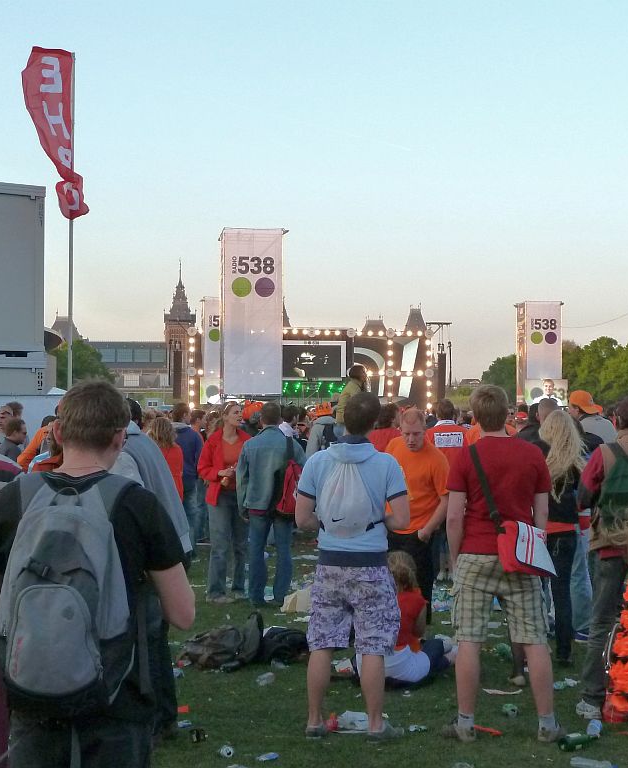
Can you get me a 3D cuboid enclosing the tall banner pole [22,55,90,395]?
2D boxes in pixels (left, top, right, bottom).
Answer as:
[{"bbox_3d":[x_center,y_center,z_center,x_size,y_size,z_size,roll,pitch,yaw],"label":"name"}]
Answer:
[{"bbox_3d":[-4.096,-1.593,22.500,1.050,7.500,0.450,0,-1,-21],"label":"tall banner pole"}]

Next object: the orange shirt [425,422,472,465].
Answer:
[{"bbox_3d":[1.269,0.694,13.600,0.540,0.700,0.290,0,-1,3],"label":"orange shirt"}]

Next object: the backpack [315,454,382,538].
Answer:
[{"bbox_3d":[0.174,0.567,7.150,0.330,0.420,0.140,0,-1,0],"label":"backpack"}]

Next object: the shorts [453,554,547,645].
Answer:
[{"bbox_3d":[0.963,1.108,7.370,0.480,0.490,0.320,0,-1,3],"label":"shorts"}]

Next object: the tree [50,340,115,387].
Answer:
[{"bbox_3d":[-27.831,-0.058,165.000,9.500,10.400,9.500,0,-1,0],"label":"tree"}]

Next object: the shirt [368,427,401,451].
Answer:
[{"bbox_3d":[0.638,0.706,12.000,0.480,0.680,0.280,0,-1,3],"label":"shirt"}]

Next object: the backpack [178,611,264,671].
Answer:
[{"bbox_3d":[-0.625,1.727,9.600,0.560,0.340,0.270,0,-45,0],"label":"backpack"}]

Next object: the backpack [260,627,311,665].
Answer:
[{"bbox_3d":[-0.172,1.768,9.600,0.400,0.230,0.330,0,-1,0],"label":"backpack"}]

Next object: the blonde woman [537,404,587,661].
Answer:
[{"bbox_3d":[1.684,1.049,9.700,0.460,1.720,0.340,0,-1,-3],"label":"blonde woman"}]

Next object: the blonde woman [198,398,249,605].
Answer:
[{"bbox_3d":[-0.778,1.014,12.200,0.480,1.710,0.330,1,-1,-30],"label":"blonde woman"}]

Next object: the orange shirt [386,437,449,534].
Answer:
[{"bbox_3d":[0.765,0.765,10.700,0.530,0.710,0.320,0,-1,13],"label":"orange shirt"}]

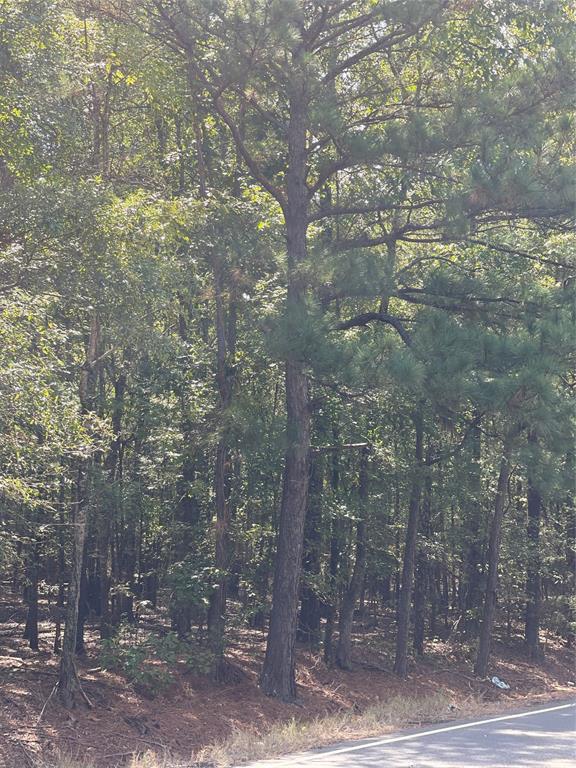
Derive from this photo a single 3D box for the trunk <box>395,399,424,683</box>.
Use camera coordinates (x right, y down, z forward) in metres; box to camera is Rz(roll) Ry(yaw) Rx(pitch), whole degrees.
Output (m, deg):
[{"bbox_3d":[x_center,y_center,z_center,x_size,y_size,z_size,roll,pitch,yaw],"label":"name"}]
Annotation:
[{"bbox_3d":[1.724,2.189,19.927,0.200,3.778,0.180,4,-7,5],"label":"trunk"}]

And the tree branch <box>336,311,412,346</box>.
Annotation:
[{"bbox_3d":[0.987,-0.633,16.200,0.880,0.410,0.400,0,-7,0],"label":"tree branch"}]

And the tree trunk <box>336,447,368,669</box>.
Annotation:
[{"bbox_3d":[1.012,2.604,21.504,0.240,3.337,0.210,5,-7,3],"label":"tree trunk"}]

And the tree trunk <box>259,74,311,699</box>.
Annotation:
[{"bbox_3d":[0.021,-0.069,16.978,0.460,7.536,0.400,2,-7,0],"label":"tree trunk"}]

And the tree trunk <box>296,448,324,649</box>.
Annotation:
[{"bbox_3d":[0.440,2.933,25.217,0.380,3.442,0.340,2,-7,1],"label":"tree trunk"}]

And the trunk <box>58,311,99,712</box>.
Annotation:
[{"bbox_3d":[-2.292,1.353,15.893,0.250,4.423,0.220,3,-8,-8],"label":"trunk"}]

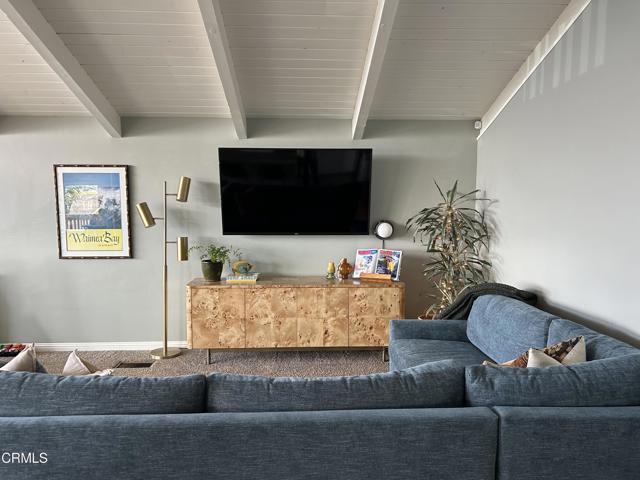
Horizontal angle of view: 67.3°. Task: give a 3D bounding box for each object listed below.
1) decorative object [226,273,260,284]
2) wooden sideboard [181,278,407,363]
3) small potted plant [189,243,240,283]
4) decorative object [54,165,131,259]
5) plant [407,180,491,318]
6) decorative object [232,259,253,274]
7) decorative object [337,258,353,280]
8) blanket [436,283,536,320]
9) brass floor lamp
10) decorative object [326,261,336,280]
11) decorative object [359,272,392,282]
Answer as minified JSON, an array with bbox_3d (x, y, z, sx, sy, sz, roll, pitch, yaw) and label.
[{"bbox_3d":[-0.726,0.361,4.608,0.285,0.060,0.200,0,6,2],"label":"decorative object"},{"bbox_3d":[-0.214,0.761,4.605,1.965,0.735,0.450,0,6,-3],"label":"wooden sideboard"},{"bbox_3d":[-1.001,0.203,4.604,0.480,0.375,0.360,0,6,-3],"label":"small potted plant"},{"bbox_3d":[-2.192,-0.271,4.652,0.695,0.900,0.030,0,6,-3],"label":"decorative object"},{"bbox_3d":[1.155,0.319,4.318,0.760,1.690,0.700,0,6,-3],"label":"plant"},{"bbox_3d":[-0.734,0.260,4.612,0.200,0.145,0.080,0,6,-3],"label":"decorative object"},{"bbox_3d":[0.243,0.282,4.702,0.145,0.205,0.110,0,6,-3],"label":"decorative object"},{"bbox_3d":[1.214,0.478,3.622,0.660,0.320,0.440,0,6,-3],"label":"blanket"},{"bbox_3d":[-1.473,0.255,4.582,0.519,1.710,0.310,0,4,-2],"label":"brass floor lamp"},{"bbox_3d":[0.112,0.301,4.688,0.082,0.166,0.082,0,6,-3],"label":"decorative object"},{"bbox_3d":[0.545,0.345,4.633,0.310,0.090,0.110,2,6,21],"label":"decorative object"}]

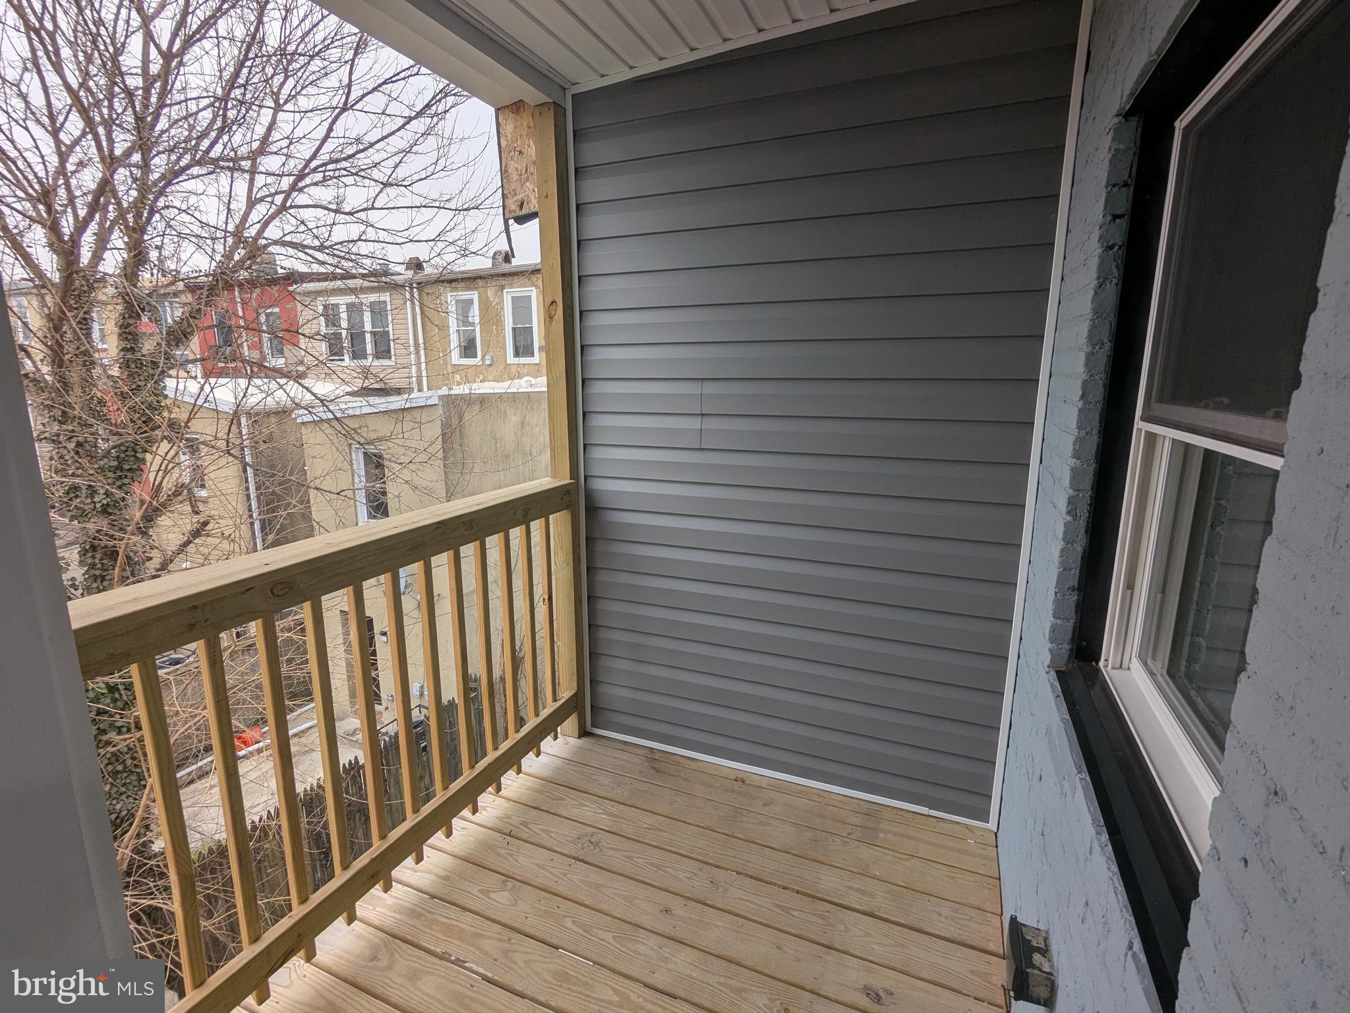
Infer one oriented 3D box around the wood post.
[{"bbox_3d":[-0.442,-0.220,2.506,0.089,2.475,0.089,5,13,23],"label":"wood post"}]

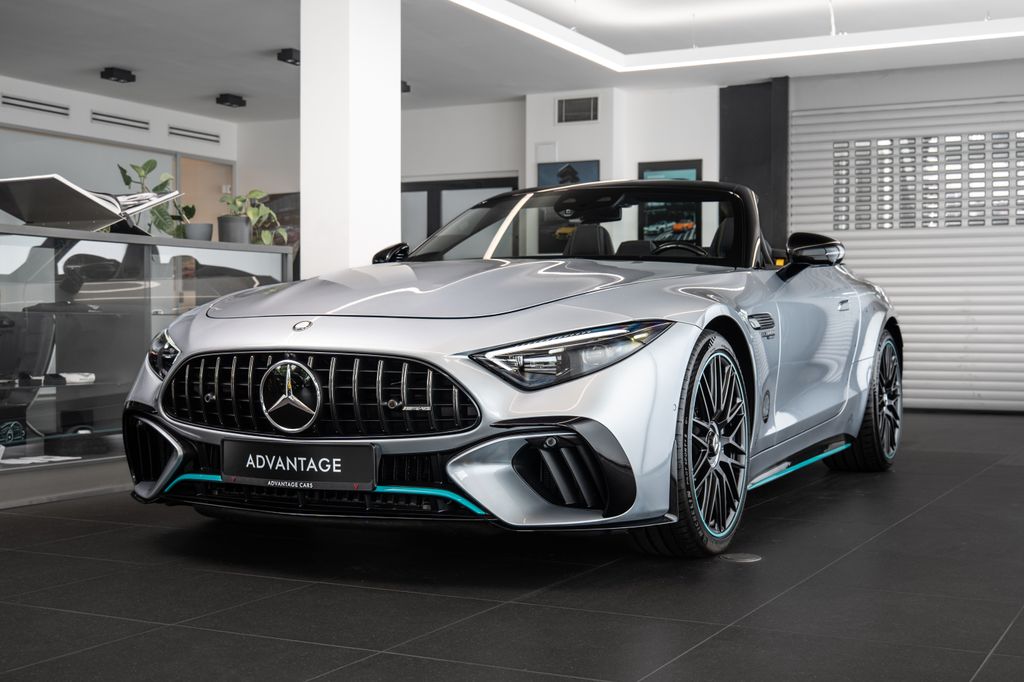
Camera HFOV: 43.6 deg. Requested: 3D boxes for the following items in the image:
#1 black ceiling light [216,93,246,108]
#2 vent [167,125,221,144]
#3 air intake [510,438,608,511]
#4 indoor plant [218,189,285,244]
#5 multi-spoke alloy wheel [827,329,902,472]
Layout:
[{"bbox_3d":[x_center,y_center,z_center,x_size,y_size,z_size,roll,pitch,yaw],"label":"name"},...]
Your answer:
[{"bbox_3d":[-2.684,-2.291,12.242,0.140,0.090,0.280,0,1,28],"label":"black ceiling light"},{"bbox_3d":[-3.402,-2.213,13.710,0.040,0.110,0.800,0,0,29],"label":"vent"},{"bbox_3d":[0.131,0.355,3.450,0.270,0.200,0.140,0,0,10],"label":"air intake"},{"bbox_3d":[-1.322,-0.620,6.495,0.310,0.290,0.270,0,1,-13],"label":"indoor plant"},{"bbox_3d":[1.744,0.288,6.330,0.300,0.710,0.710,1,1,27],"label":"multi-spoke alloy wheel"}]

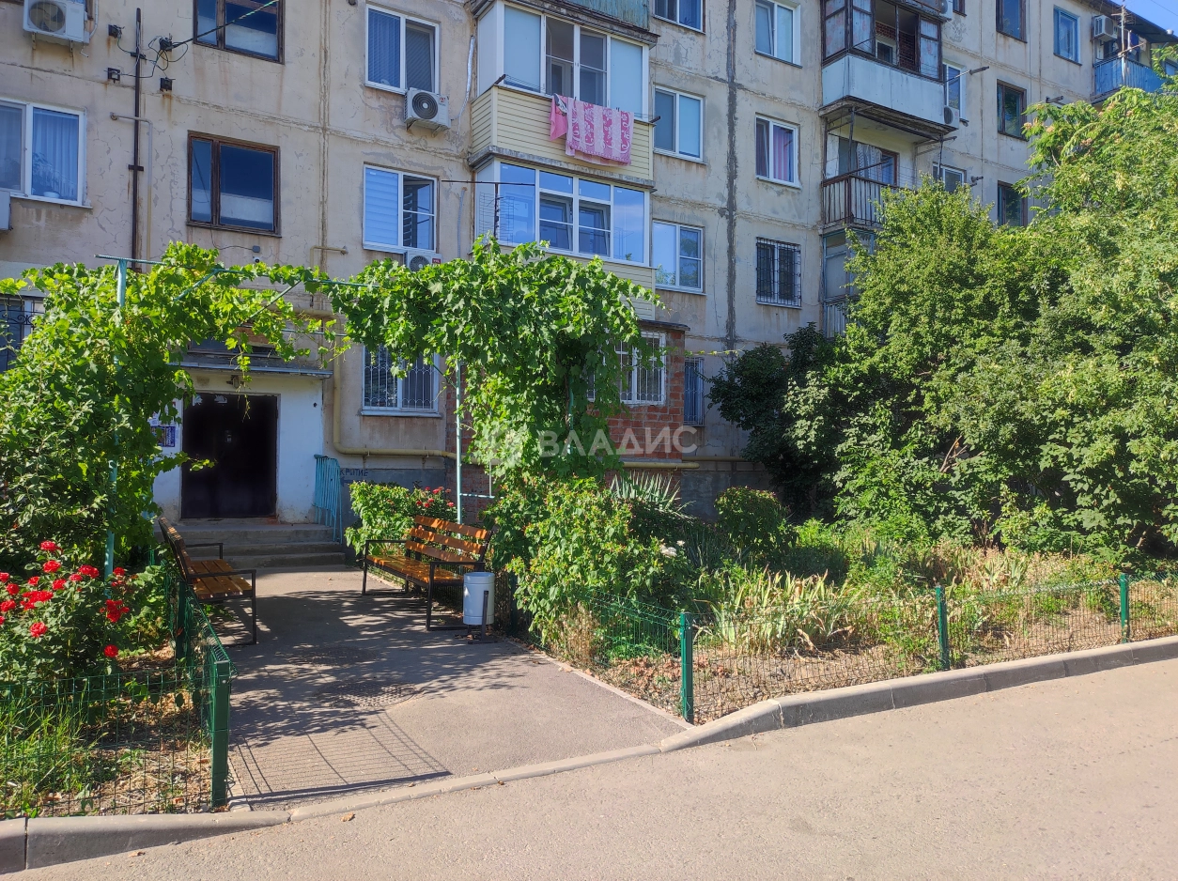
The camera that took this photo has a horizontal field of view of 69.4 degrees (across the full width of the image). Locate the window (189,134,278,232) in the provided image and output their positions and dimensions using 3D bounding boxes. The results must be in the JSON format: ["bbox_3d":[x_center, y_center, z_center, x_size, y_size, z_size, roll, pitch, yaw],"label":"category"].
[{"bbox_3d":[-5.510,-3.959,13.228,1.320,1.440,0.150,1,-1,-29],"label":"window"}]

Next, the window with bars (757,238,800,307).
[{"bbox_3d":[4.192,-3.682,18.709,1.320,1.440,0.160,1,-2,-31],"label":"window with bars"}]

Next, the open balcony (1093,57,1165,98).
[{"bbox_3d":[16.164,-10.283,25.003,3.100,1.030,0.870,1,-1,-29],"label":"open balcony"}]

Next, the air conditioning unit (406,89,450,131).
[{"bbox_3d":[-2.775,-5.606,14.502,0.720,0.530,0.300,1,-1,-29],"label":"air conditioning unit"}]

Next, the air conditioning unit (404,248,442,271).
[{"bbox_3d":[-2.816,-2.897,14.440,0.640,0.490,0.280,1,-1,-29],"label":"air conditioning unit"}]

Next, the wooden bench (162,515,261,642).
[{"bbox_3d":[-3.497,1.224,7.716,0.615,0.900,2.200,1,-2,-31],"label":"wooden bench"}]

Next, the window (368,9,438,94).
[{"bbox_3d":[-3.193,-6.593,14.578,1.270,1.360,0.150,1,-1,-29],"label":"window"}]

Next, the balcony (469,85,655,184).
[{"bbox_3d":[-0.477,-5.280,15.328,3.200,1.200,1.000,1,-2,-31],"label":"balcony"}]

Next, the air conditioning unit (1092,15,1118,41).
[{"bbox_3d":[14.980,-11.881,24.614,0.600,0.550,0.360,1,-1,-29],"label":"air conditioning unit"}]

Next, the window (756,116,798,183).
[{"bbox_3d":[4.158,-6.352,18.778,1.250,1.400,0.140,1,-2,-31],"label":"window"}]

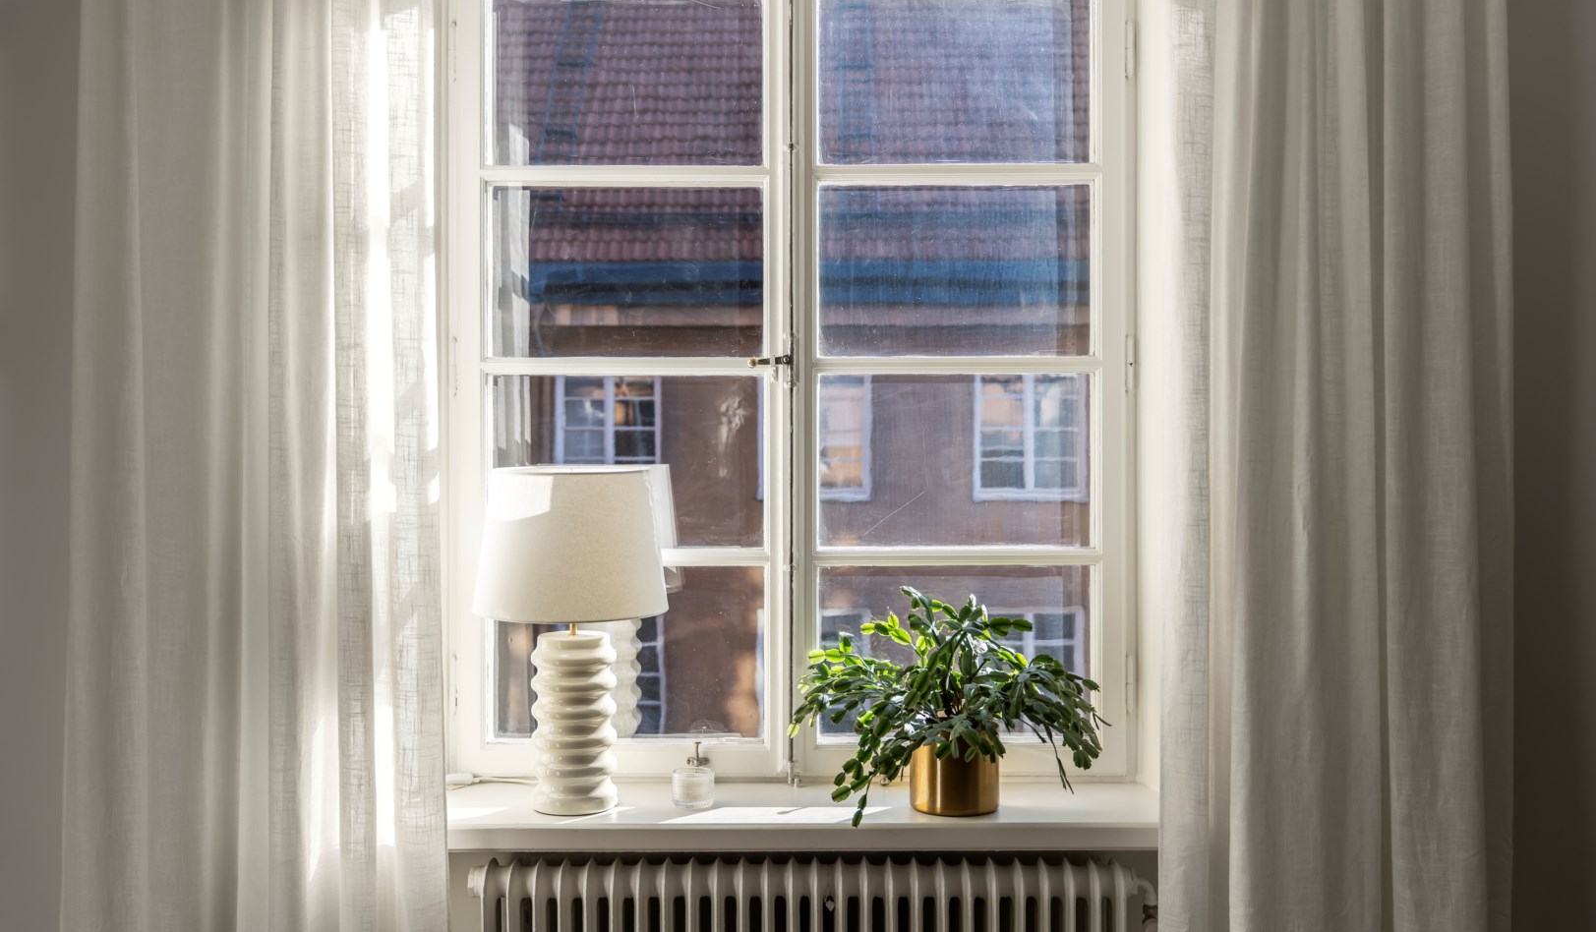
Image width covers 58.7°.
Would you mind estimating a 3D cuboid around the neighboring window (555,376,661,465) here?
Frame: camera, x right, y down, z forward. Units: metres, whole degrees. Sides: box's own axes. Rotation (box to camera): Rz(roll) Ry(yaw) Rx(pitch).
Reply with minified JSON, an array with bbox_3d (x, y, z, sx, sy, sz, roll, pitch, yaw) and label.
[{"bbox_3d":[-2.277,-0.422,17.000,1.286,1.675,0.150,0,0,0],"label":"neighboring window"}]

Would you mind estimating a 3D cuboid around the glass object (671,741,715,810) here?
[{"bbox_3d":[-0.204,0.596,2.750,0.083,0.126,0.083,0,0,0],"label":"glass object"}]

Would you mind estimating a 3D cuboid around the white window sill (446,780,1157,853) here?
[{"bbox_3d":[-0.005,0.683,2.770,1.420,0.050,0.340,0,0,0],"label":"white window sill"}]

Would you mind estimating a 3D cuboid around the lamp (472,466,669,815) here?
[{"bbox_3d":[-0.442,0.333,2.750,0.380,0.650,0.380,0,0,0],"label":"lamp"}]

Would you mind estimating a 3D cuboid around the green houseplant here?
[{"bbox_3d":[0.287,0.446,2.710,0.605,0.425,0.460,0,0,0],"label":"green houseplant"}]

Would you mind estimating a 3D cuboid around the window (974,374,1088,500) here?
[{"bbox_3d":[2.793,-0.422,17.000,1.368,1.675,0.150,0,0,0],"label":"window"}]

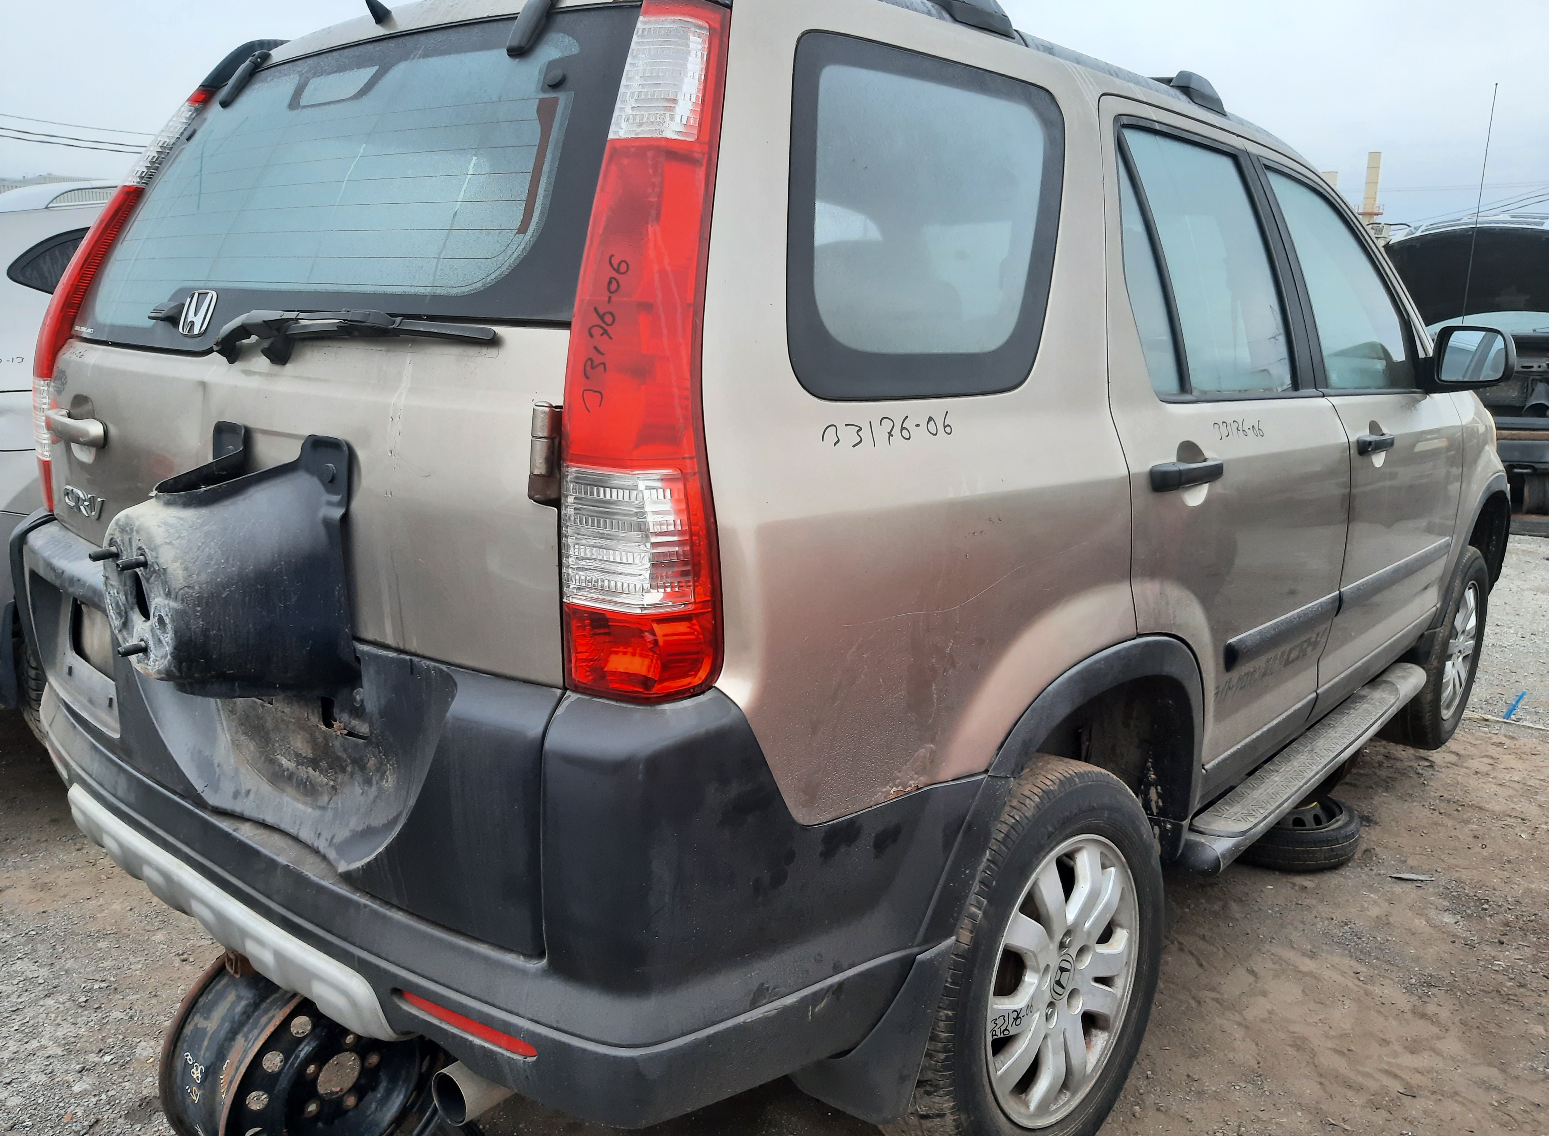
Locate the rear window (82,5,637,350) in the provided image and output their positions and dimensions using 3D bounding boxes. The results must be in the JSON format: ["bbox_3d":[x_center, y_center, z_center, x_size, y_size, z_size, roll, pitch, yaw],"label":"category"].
[{"bbox_3d":[-0.636,-0.513,1.555,1.320,0.460,0.100,12,-12,40],"label":"rear window"}]

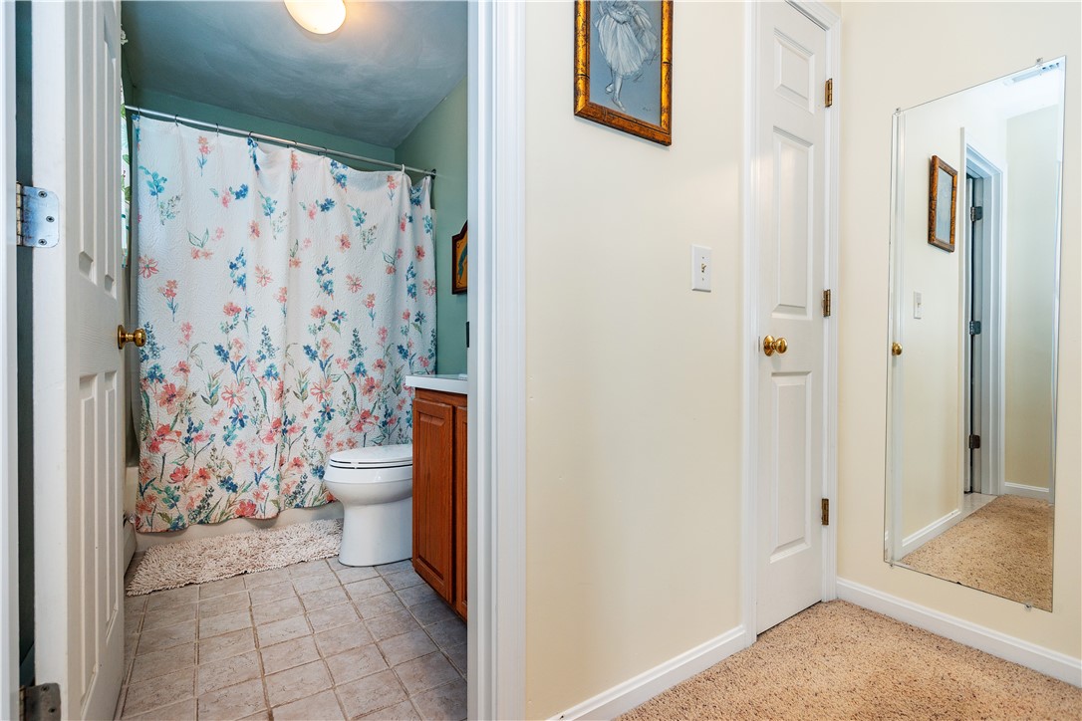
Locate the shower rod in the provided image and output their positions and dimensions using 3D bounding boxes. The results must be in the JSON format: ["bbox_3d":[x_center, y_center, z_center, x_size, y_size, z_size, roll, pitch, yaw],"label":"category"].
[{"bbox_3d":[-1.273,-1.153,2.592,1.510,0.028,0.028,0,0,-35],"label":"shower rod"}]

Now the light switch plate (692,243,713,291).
[{"bbox_3d":[0.453,-0.260,1.347,0.079,0.124,0.010,0,0,-33],"label":"light switch plate"}]

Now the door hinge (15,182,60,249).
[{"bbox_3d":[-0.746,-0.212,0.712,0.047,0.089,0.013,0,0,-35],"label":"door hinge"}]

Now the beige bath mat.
[{"bbox_3d":[-1.291,0.855,2.200,0.860,0.030,0.500,0,0,-32],"label":"beige bath mat"}]

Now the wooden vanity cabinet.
[{"bbox_3d":[-0.033,0.491,1.609,0.560,0.765,0.740,0,0,-35],"label":"wooden vanity cabinet"}]

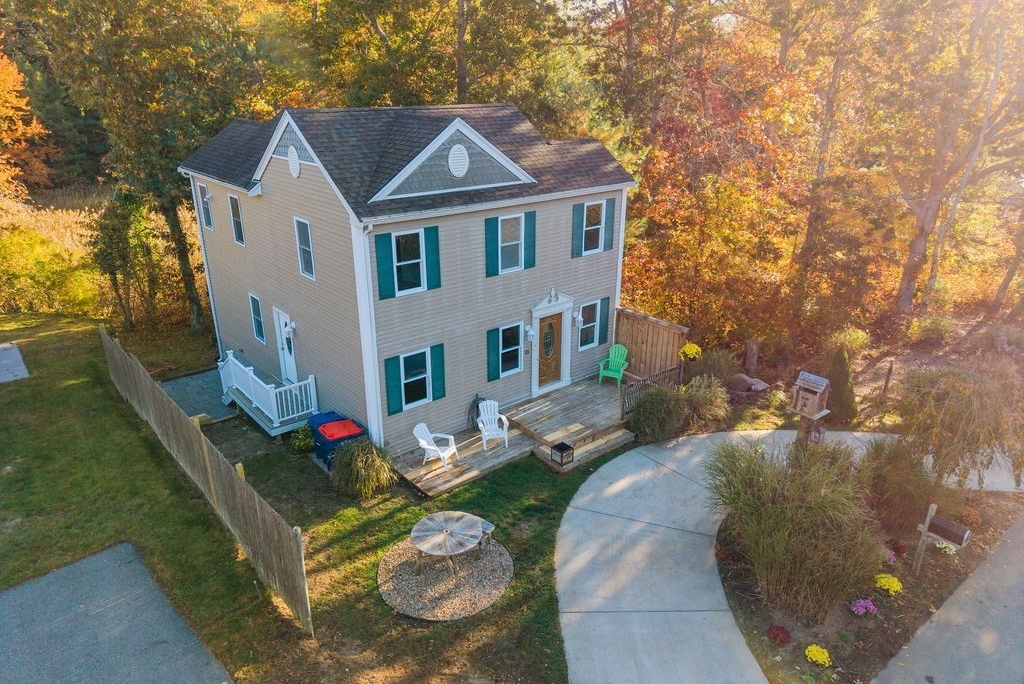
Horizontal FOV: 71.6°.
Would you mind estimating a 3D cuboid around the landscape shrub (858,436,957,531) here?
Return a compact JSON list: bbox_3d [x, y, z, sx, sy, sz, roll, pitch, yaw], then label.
[{"bbox_3d":[8.171,2.846,14.572,1.840,1.680,1.840,-17,27,-37],"label":"landscape shrub"}]

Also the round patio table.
[{"bbox_3d":[-1.201,3.883,13.260,1.320,0.770,1.320,0,21,0],"label":"round patio table"}]

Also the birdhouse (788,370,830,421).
[{"bbox_3d":[5.906,1.025,14.026,0.590,0.790,0.600,-16,26,-37],"label":"birdhouse"}]

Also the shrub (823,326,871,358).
[{"bbox_3d":[10.658,-0.005,22.643,1.385,1.077,1.385,-16,26,-37],"label":"shrub"}]

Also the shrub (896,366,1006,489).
[{"bbox_3d":[10.203,1.744,16.305,2.150,2.500,2.150,-17,27,-37],"label":"shrub"}]

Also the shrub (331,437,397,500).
[{"bbox_3d":[-3.279,2.698,15.648,1.420,1.220,1.420,0,21,0],"label":"shrub"}]

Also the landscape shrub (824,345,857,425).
[{"bbox_3d":[8.670,1.038,18.420,0.800,2.086,0.800,-16,26,-37],"label":"landscape shrub"}]

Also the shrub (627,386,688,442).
[{"bbox_3d":[3.602,1.789,17.611,1.502,1.244,1.502,0,21,0],"label":"shrub"}]

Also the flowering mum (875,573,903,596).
[{"bbox_3d":[6.607,4.255,12.463,0.430,0.320,0.430,-16,26,-37],"label":"flowering mum"}]

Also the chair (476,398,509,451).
[{"bbox_3d":[-0.453,1.991,17.047,0.740,0.920,0.820,-5,21,-13],"label":"chair"}]

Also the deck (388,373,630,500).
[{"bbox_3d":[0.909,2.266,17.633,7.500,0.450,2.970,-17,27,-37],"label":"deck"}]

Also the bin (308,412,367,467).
[{"bbox_3d":[-4.078,2.391,16.686,0.900,1.080,1.270,-17,27,-37],"label":"bin"}]

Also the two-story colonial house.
[{"bbox_3d":[-3.463,-3.065,21.303,8.250,7.950,11.500,-17,27,-37],"label":"two-story colonial house"}]

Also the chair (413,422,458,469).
[{"bbox_3d":[-1.656,2.329,16.157,0.820,0.920,0.740,10,23,23],"label":"chair"}]

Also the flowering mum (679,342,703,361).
[{"bbox_3d":[4.770,0.250,18.970,0.620,0.460,0.620,0,21,0],"label":"flowering mum"}]

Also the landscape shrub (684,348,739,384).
[{"bbox_3d":[5.773,0.774,20.574,1.504,1.031,1.504,-16,26,-37],"label":"landscape shrub"}]

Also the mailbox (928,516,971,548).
[{"bbox_3d":[7.652,3.303,12.442,0.240,0.280,0.560,-16,26,-37],"label":"mailbox"}]

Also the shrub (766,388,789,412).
[{"bbox_3d":[7.224,1.576,19.300,0.560,0.600,0.560,-17,27,-37],"label":"shrub"}]

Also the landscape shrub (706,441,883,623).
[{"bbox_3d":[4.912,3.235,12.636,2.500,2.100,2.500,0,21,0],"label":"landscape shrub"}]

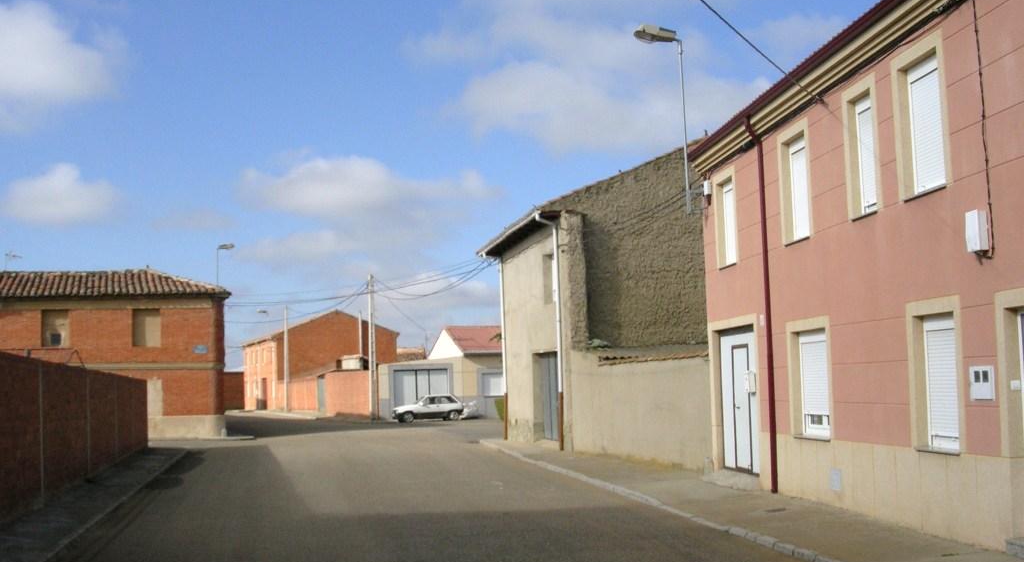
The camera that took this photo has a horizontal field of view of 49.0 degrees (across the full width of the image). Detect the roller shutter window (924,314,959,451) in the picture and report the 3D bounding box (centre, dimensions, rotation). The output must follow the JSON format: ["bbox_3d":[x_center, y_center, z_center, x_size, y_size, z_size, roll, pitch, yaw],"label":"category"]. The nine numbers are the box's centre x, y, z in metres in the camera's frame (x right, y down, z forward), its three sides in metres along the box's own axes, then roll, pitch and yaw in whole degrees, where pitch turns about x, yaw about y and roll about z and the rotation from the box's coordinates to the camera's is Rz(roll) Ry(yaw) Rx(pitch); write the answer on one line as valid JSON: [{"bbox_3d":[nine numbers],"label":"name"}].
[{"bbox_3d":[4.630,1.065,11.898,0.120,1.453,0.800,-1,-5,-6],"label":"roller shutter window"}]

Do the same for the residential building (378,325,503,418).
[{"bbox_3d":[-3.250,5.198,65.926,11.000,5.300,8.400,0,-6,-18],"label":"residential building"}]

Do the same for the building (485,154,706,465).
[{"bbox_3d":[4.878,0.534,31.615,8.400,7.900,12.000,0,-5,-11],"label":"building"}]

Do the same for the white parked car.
[{"bbox_3d":[-4.268,6.569,58.151,3.750,1.390,1.600,0,-6,-18],"label":"white parked car"}]

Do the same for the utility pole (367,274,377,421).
[{"bbox_3d":[-7.417,3.506,59.449,0.350,7.792,0.330,0,-6,-18],"label":"utility pole"}]

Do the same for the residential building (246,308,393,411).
[{"bbox_3d":[-17.020,7.048,98.247,10.400,8.100,14.500,1,-6,-22],"label":"residential building"}]

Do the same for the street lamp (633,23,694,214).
[{"bbox_3d":[2.759,-2.982,20.561,1.000,3.550,0.320,-1,-5,-6],"label":"street lamp"}]

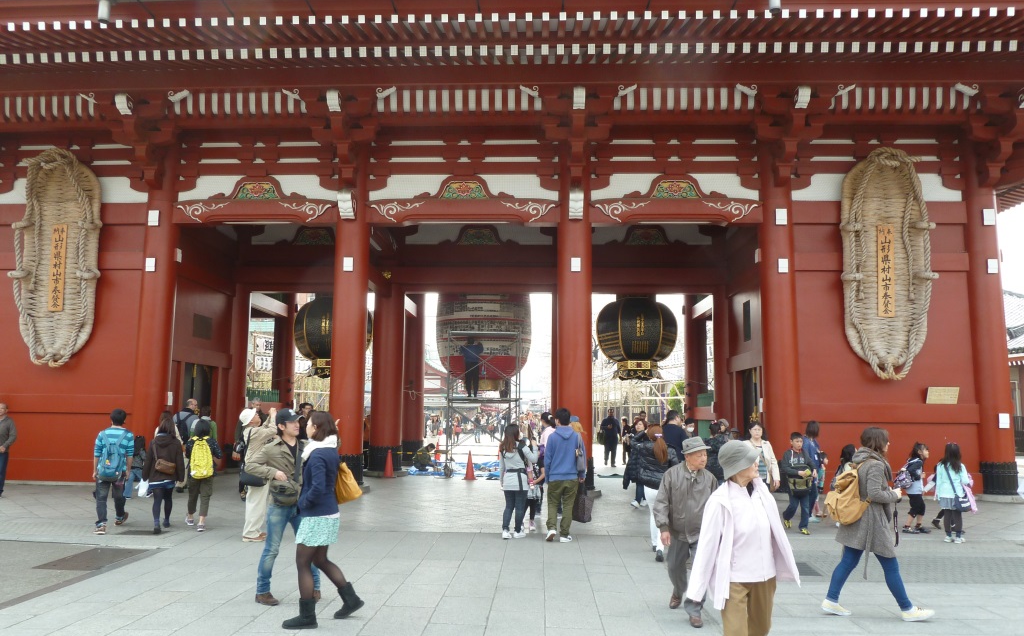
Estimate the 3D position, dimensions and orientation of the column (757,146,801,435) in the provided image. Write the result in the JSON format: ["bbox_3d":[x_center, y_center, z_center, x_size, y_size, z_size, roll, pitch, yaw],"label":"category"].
[{"bbox_3d":[5.445,-0.118,15.033,0.740,6.924,0.740,0,-7,2],"label":"column"}]

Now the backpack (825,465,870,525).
[{"bbox_3d":[2.768,1.456,6.100,0.250,0.460,0.330,10,-7,-9],"label":"backpack"}]

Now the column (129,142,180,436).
[{"bbox_3d":[-7.416,-0.064,15.467,0.760,7.000,0.760,0,-7,2],"label":"column"}]

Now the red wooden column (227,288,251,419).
[{"bbox_3d":[-7.350,1.417,19.380,0.747,5.151,0.747,0,-7,2],"label":"red wooden column"}]

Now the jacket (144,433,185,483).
[{"bbox_3d":[-4.755,1.902,10.120,0.500,0.680,0.320,3,-8,-18],"label":"jacket"}]

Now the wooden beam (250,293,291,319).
[{"bbox_3d":[-7.207,-0.379,21.924,0.260,0.410,3.500,0,-7,2],"label":"wooden beam"}]

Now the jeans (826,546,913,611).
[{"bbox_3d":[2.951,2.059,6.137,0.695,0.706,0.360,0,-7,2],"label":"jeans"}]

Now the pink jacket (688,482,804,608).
[{"bbox_3d":[1.403,1.366,4.500,0.600,0.750,0.360,3,-8,-18],"label":"pink jacket"}]

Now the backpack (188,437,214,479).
[{"bbox_3d":[-4.294,1.946,10.255,0.356,0.599,0.230,1,-7,-1],"label":"backpack"}]

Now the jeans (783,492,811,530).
[{"bbox_3d":[4.037,2.675,10.493,0.360,0.680,0.330,-2,-8,18],"label":"jeans"}]

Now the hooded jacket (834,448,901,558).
[{"bbox_3d":[2.990,1.552,6.220,0.470,0.880,0.430,-1,-7,12],"label":"hooded jacket"}]

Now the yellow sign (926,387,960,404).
[{"bbox_3d":[8.424,1.518,14.450,0.595,0.355,0.050,0,13,2],"label":"yellow sign"}]

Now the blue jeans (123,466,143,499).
[{"bbox_3d":[-6.859,2.988,13.432,0.360,0.571,0.360,-5,-10,39],"label":"blue jeans"}]

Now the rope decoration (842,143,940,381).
[{"bbox_3d":[7.468,-1.071,14.654,1.867,4.610,0.500,0,-2,2],"label":"rope decoration"}]

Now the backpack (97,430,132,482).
[{"bbox_3d":[-5.339,1.864,9.882,0.400,0.630,0.270,2,-7,-12],"label":"backpack"}]

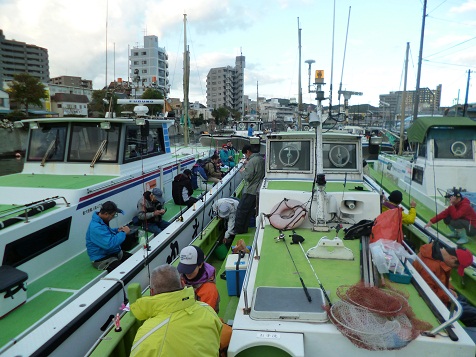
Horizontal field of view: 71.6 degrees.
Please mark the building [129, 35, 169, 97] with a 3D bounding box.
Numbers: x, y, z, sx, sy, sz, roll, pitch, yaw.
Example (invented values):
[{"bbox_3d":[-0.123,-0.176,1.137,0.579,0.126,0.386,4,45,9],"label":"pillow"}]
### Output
[{"bbox_3d":[-30.800,-35.171,115.897,11.200,26.400,9.000,4,12,19],"label":"building"}]

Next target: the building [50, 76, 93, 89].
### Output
[{"bbox_3d":[-113.000,-56.546,223.291,17.000,22.000,26.000,10,15,43],"label":"building"}]

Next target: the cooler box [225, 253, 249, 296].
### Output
[{"bbox_3d":[-0.009,1.264,4.309,0.290,0.380,0.410,0,11,-1],"label":"cooler box"}]

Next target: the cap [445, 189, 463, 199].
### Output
[{"bbox_3d":[3.363,0.242,5.150,0.260,0.140,0.180,-14,12,-14],"label":"cap"}]

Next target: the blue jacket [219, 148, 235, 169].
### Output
[{"bbox_3d":[-0.411,-0.759,12.100,0.550,0.660,0.450,-8,14,-36],"label":"blue jacket"}]

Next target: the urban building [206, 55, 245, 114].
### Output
[{"bbox_3d":[-6.300,-47.901,174.034,17.000,29.000,13.000,4,12,20],"label":"urban building"}]

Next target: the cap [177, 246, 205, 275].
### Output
[{"bbox_3d":[-0.359,0.626,2.520,0.175,0.140,0.255,4,31,23],"label":"cap"}]

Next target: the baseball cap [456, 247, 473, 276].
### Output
[{"bbox_3d":[2.196,0.815,3.200,0.145,0.260,0.180,-3,-11,34],"label":"baseball cap"}]

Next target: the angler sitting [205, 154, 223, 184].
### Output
[{"bbox_3d":[-0.691,-0.251,9.500,0.680,0.870,0.500,2,9,9],"label":"angler sitting"}]

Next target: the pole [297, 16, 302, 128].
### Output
[{"bbox_3d":[2.417,-3.640,12.839,0.140,4.800,0.140,-3,11,1],"label":"pole"}]

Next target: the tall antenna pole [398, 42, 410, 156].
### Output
[{"bbox_3d":[5.661,-2.613,11.200,0.130,3.850,0.130,0,9,0],"label":"tall antenna pole"}]

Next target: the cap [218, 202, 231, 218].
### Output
[{"bbox_3d":[-0.213,0.504,5.200,0.180,0.140,0.260,2,44,9],"label":"cap"}]

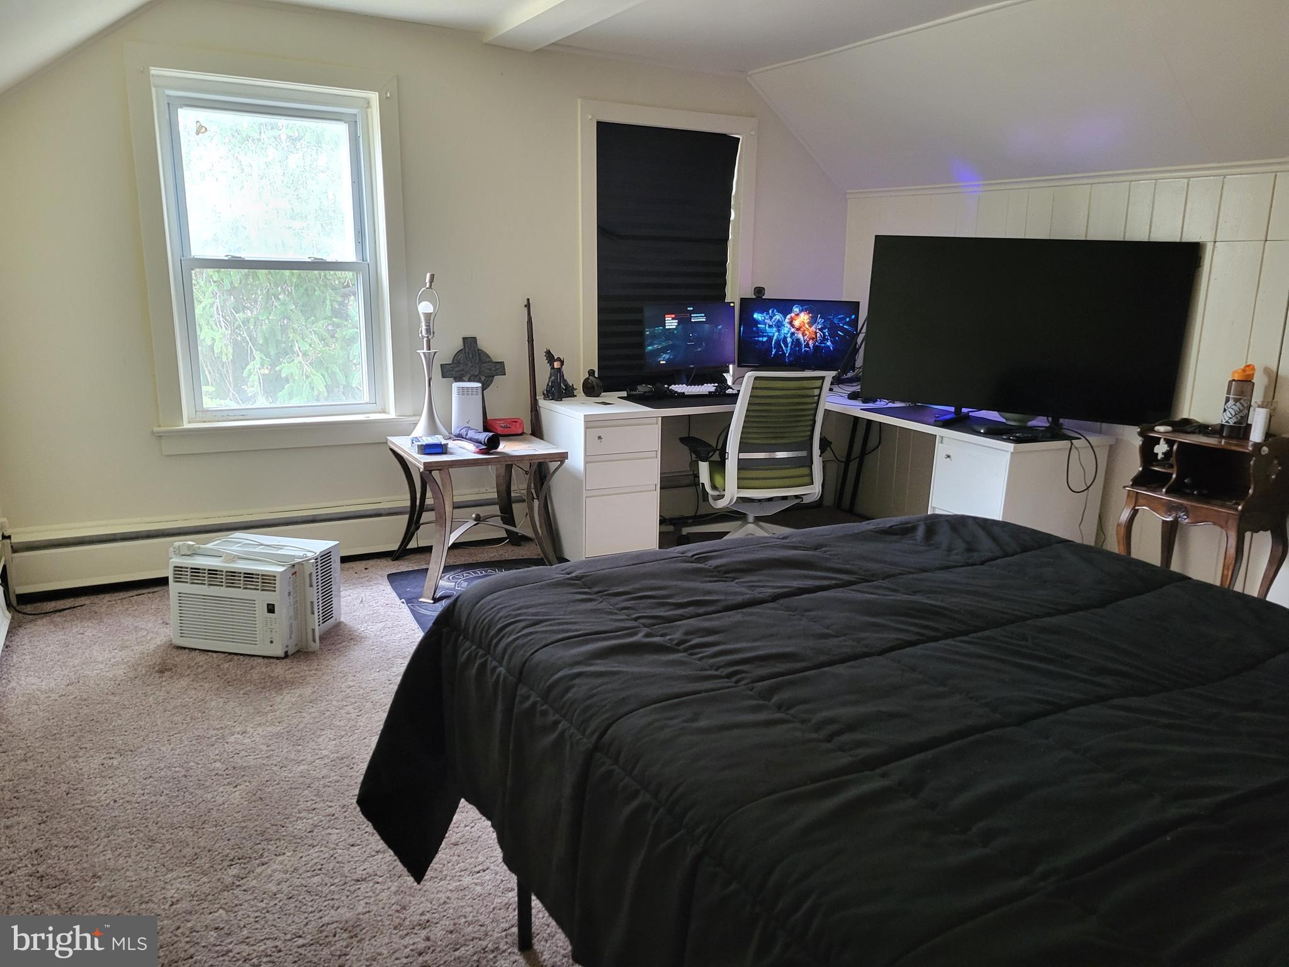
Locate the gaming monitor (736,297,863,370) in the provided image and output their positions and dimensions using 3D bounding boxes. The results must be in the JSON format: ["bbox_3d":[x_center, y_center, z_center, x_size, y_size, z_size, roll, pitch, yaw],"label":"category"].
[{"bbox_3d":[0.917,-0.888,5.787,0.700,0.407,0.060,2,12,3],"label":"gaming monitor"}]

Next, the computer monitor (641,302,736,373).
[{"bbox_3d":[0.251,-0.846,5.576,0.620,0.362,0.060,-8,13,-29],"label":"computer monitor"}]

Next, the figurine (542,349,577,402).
[{"bbox_3d":[-0.454,-0.589,5.236,0.180,0.260,0.130,-2,13,-12],"label":"figurine"}]

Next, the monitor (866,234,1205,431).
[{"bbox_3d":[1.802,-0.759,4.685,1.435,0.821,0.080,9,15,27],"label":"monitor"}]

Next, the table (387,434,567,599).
[{"bbox_3d":[-0.819,0.115,4.688,0.675,0.615,0.680,-6,15,-29],"label":"table"}]

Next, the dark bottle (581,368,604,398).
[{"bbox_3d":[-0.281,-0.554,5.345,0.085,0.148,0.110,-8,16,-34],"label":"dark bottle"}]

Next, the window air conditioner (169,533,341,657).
[{"bbox_3d":[-1.535,0.438,3.848,0.475,0.344,0.390,4,13,12],"label":"window air conditioner"}]

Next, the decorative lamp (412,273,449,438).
[{"bbox_3d":[-1.033,-0.615,4.686,0.185,0.800,0.185,-6,15,-29],"label":"decorative lamp"}]

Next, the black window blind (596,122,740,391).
[{"bbox_3d":[0.137,-1.276,5.606,0.910,1.480,0.050,-6,15,-29],"label":"black window blind"}]

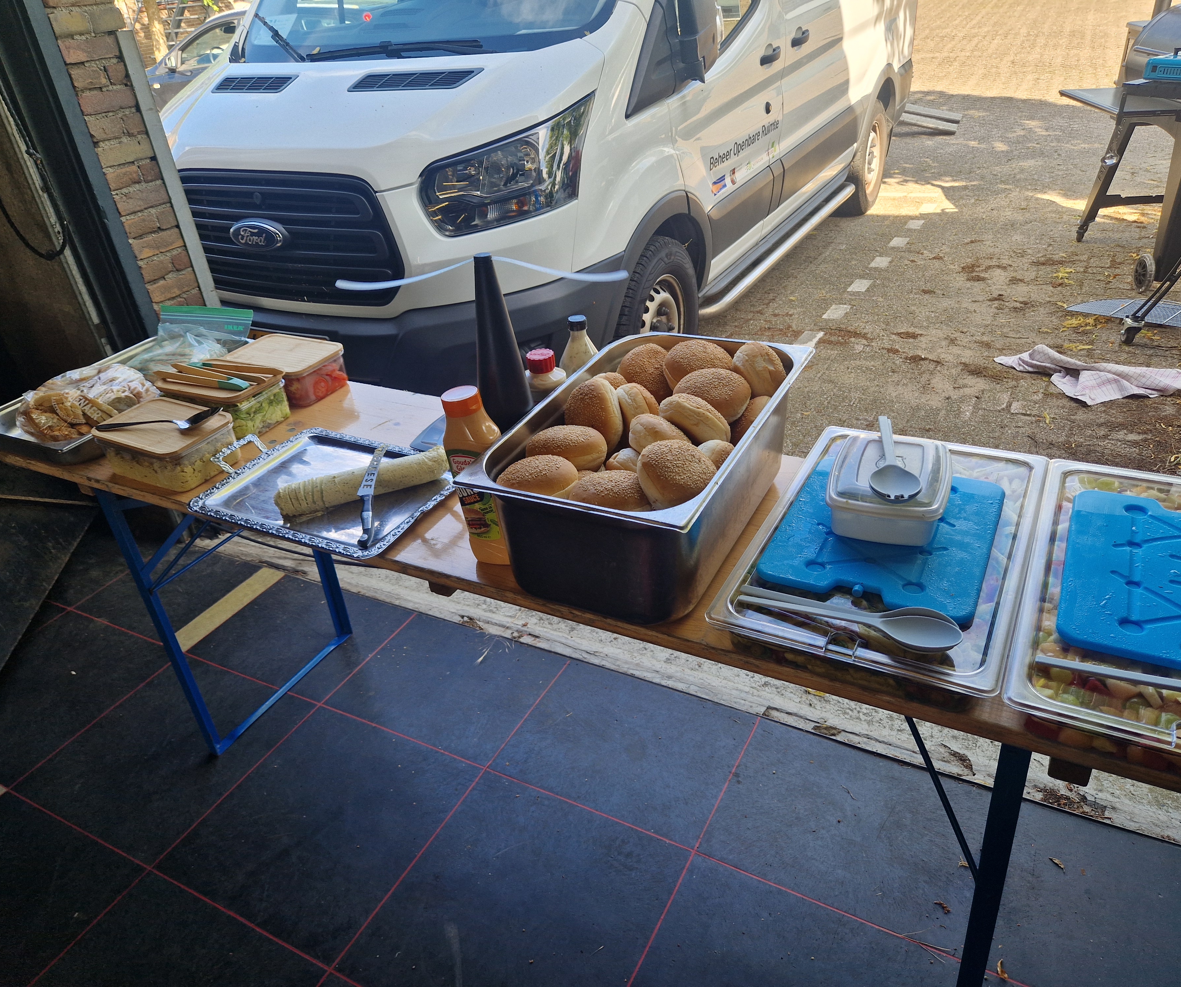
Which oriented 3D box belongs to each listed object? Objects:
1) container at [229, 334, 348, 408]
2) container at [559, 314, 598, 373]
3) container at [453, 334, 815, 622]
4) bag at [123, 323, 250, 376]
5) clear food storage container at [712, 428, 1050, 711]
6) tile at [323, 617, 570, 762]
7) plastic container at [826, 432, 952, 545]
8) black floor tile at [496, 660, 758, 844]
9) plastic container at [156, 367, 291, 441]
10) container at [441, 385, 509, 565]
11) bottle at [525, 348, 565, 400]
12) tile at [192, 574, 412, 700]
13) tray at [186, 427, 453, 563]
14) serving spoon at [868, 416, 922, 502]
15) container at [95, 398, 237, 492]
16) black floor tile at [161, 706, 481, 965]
[{"bbox_3d":[-0.664,-0.270,1.915,0.240,0.084,0.160,12,36,26],"label":"container"},{"bbox_3d":[-0.012,-0.191,1.538,0.080,0.226,0.068,0,32,10],"label":"container"},{"bbox_3d":[0.096,-0.034,1.304,0.325,0.200,0.530,11,35,26],"label":"container"},{"bbox_3d":[-0.916,-0.295,1.965,0.260,0.112,0.200,12,36,26],"label":"bag"},{"bbox_3d":[0.409,0.076,1.183,0.325,0.071,0.530,12,36,27],"label":"clear food storage container"},{"bbox_3d":[-0.363,0.480,2.198,0.500,0.010,0.379,12,36,26],"label":"tile"},{"bbox_3d":[0.400,-0.008,1.175,0.140,0.068,0.182,8,34,21],"label":"plastic container"},{"bbox_3d":[0.077,0.570,1.973,0.500,0.012,0.376,12,36,26],"label":"black floor tile"},{"bbox_3d":[-0.751,-0.191,1.800,0.228,0.096,0.148,11,35,26],"label":"plastic container"},{"bbox_3d":[-0.156,-0.021,1.257,0.083,0.258,0.056,2,31,22],"label":"container"},{"bbox_3d":[-0.078,-0.172,1.582,0.074,0.172,0.074,-16,33,-16],"label":"bottle"},{"bbox_3d":[-0.796,0.391,2.414,0.500,0.012,0.376,12,36,26],"label":"tile"},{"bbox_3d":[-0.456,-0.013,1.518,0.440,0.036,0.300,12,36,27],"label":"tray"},{"bbox_3d":[0.394,-0.050,1.151,0.063,0.033,0.220,2,32,12],"label":"serving spoon"},{"bbox_3d":[-0.792,-0.094,1.653,0.245,0.084,0.160,13,37,28],"label":"container"},{"bbox_3d":[-0.569,0.698,1.877,0.500,0.010,0.500,12,36,26],"label":"black floor tile"}]

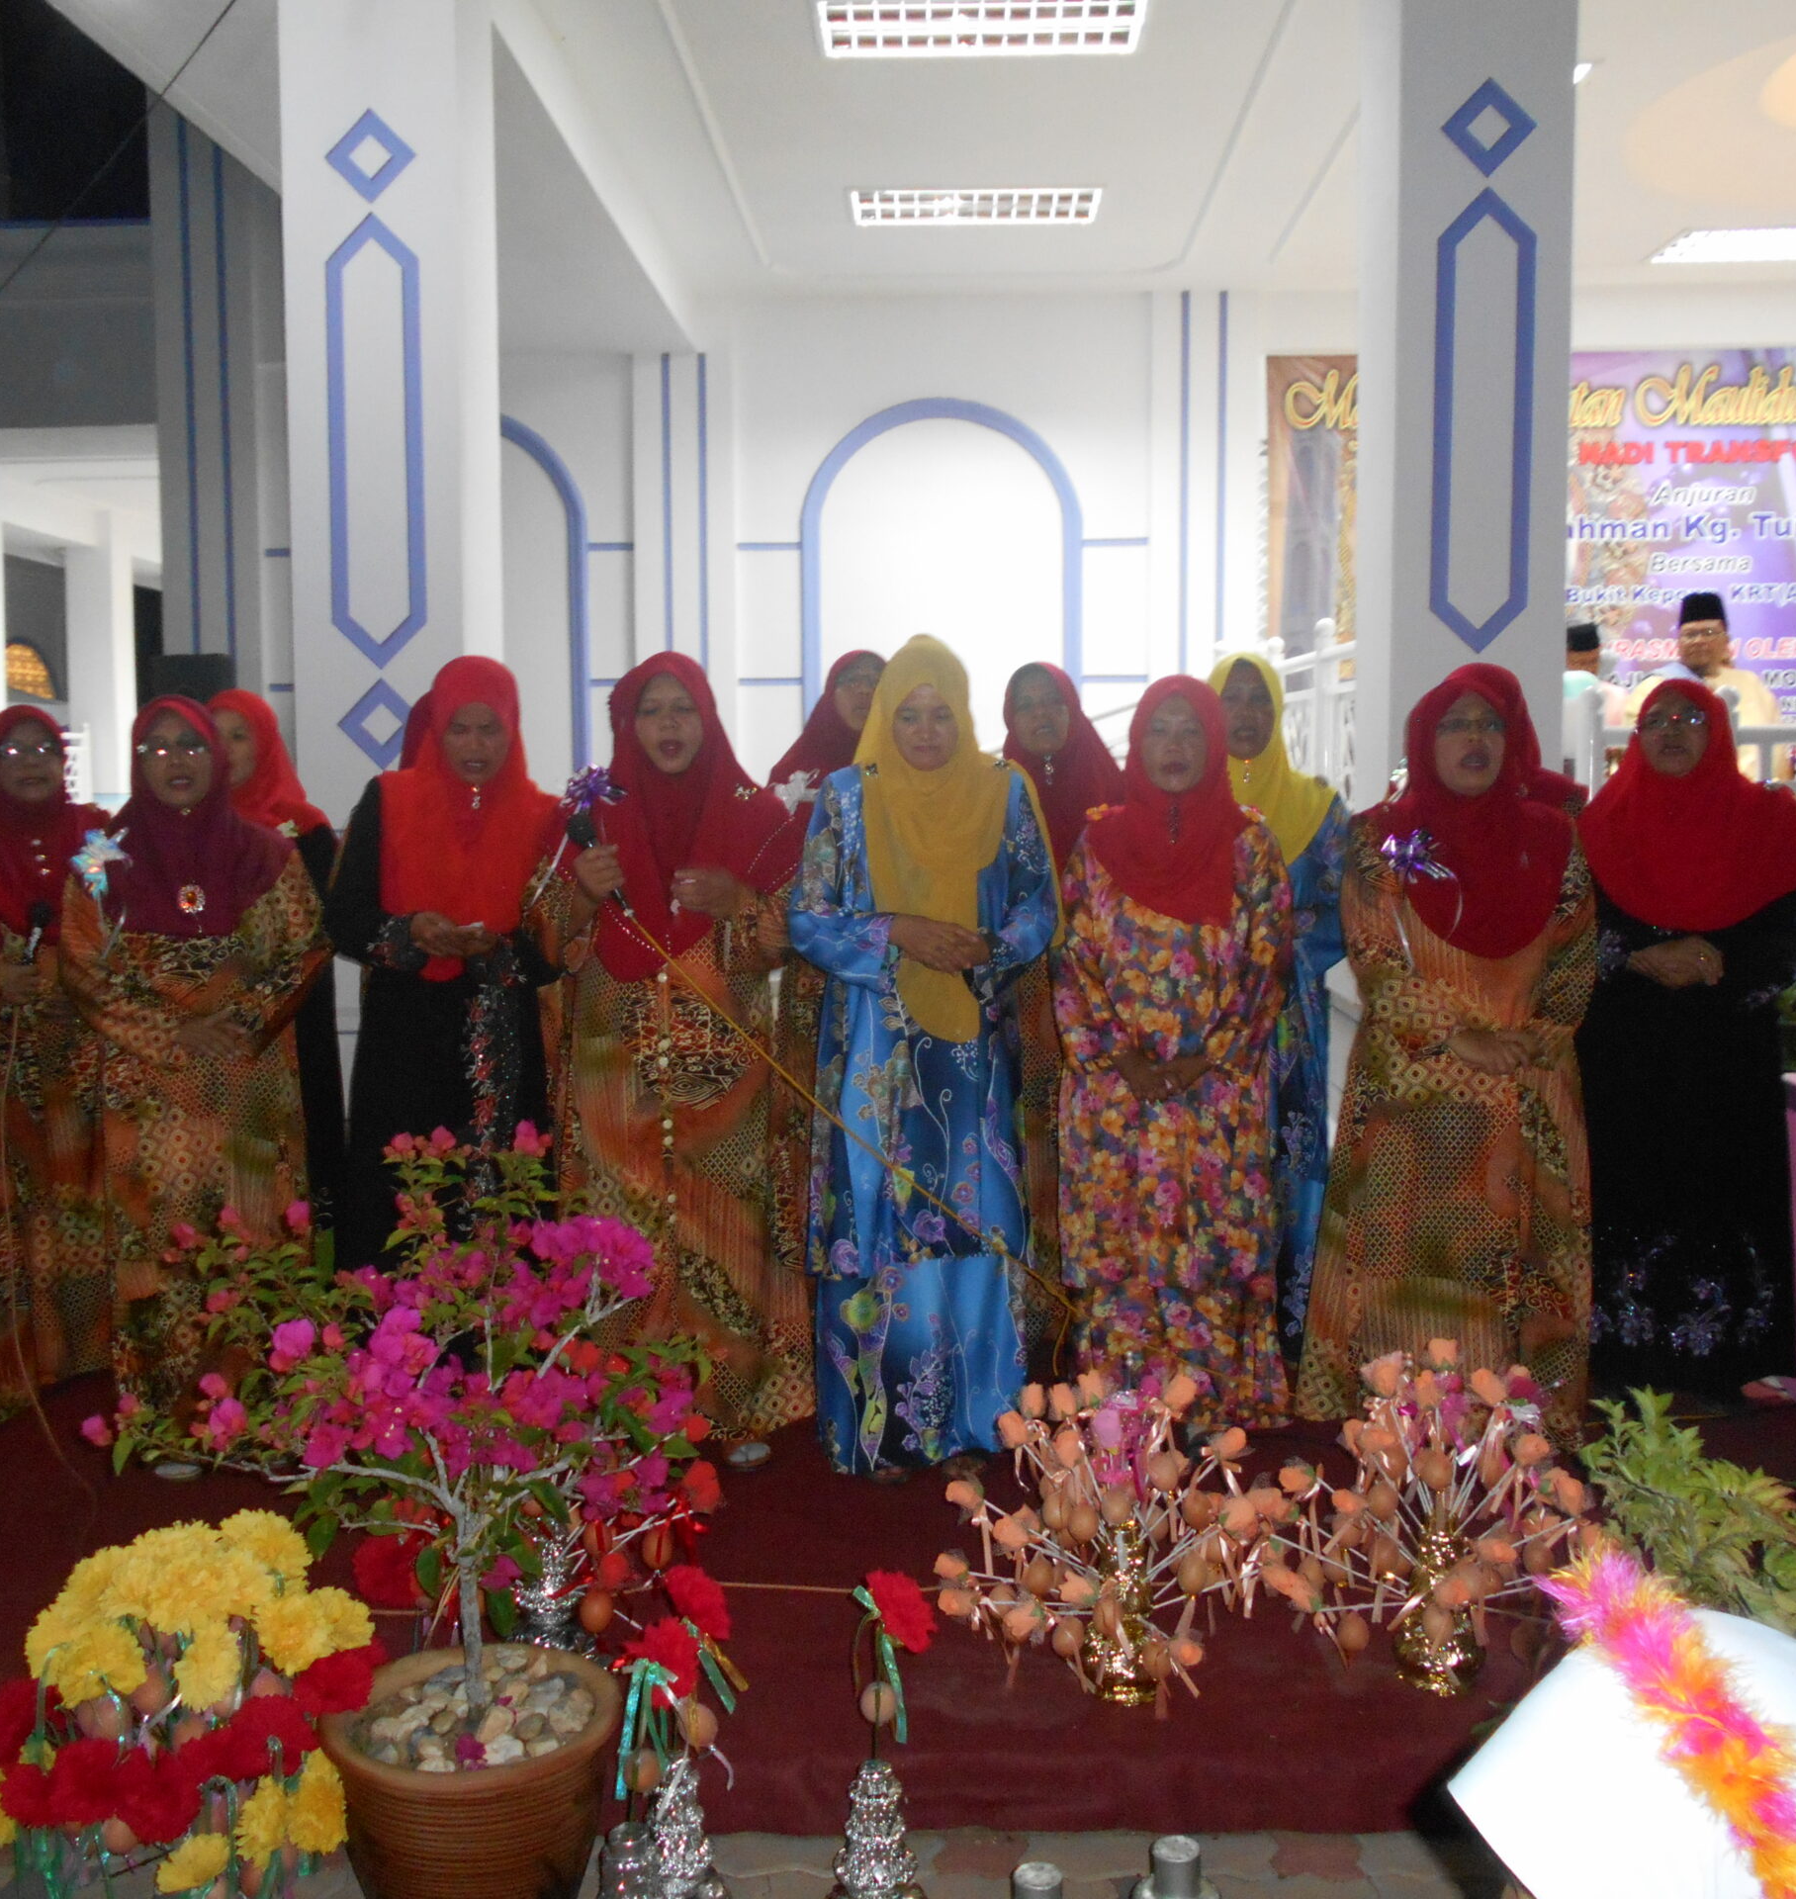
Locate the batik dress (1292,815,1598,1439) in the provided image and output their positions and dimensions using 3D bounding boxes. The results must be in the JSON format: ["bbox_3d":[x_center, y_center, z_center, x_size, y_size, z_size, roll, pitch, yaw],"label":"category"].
[{"bbox_3d":[1.117,0.373,3.883,0.605,1.268,0.400,1,5,8],"label":"batik dress"}]

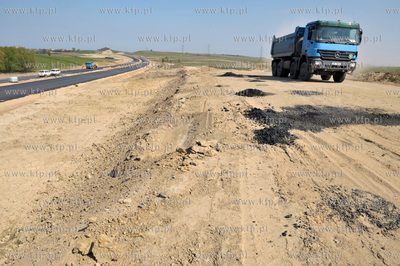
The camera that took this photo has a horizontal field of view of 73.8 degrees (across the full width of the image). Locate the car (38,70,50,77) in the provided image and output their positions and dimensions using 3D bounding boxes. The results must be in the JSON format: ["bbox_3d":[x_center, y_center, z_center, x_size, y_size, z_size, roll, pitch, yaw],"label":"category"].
[{"bbox_3d":[-49.380,-18.900,84.880,1.760,1.600,4.300,1,16,-5],"label":"car"}]

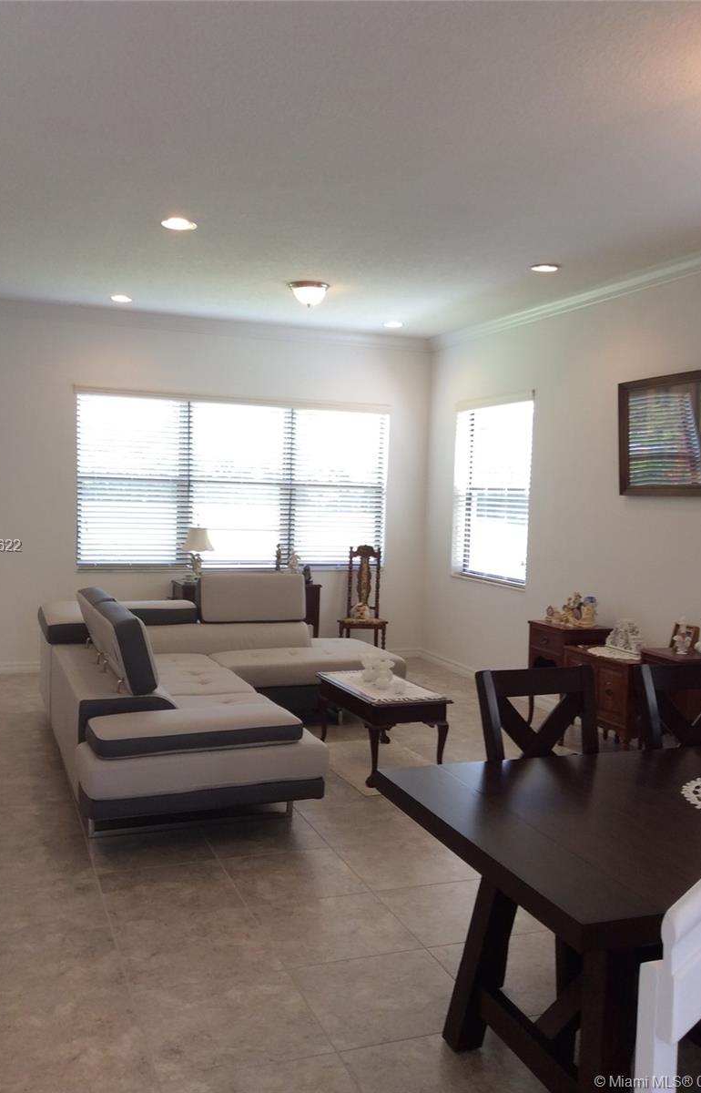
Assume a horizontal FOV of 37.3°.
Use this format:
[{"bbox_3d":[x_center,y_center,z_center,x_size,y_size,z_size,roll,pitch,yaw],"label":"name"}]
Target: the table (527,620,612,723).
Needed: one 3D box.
[{"bbox_3d":[1.391,0.861,6.643,0.325,0.725,0.460,0,4,-19],"label":"table"}]

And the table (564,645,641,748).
[{"bbox_3d":[1.575,0.922,6.078,0.370,0.600,0.660,0,4,-20],"label":"table"}]

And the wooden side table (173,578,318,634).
[{"bbox_3d":[-0.870,0.681,8.761,1.190,0.745,0.440,0,4,-19],"label":"wooden side table"}]

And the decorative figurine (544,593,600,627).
[{"bbox_3d":[1.416,0.403,6.619,0.170,0.185,0.310,0,4,-20],"label":"decorative figurine"}]

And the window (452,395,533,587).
[{"bbox_3d":[1.099,-0.429,8.085,0.100,1.430,1.250,0,4,-20],"label":"window"}]

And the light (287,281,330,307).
[{"bbox_3d":[-0.277,-1.643,6.762,0.280,0.150,0.280,1,4,0],"label":"light"}]

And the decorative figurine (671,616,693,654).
[{"bbox_3d":[1.780,0.475,5.576,0.105,0.195,0.100,0,4,-19],"label":"decorative figurine"}]

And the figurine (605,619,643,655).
[{"bbox_3d":[1.653,0.538,6.281,0.100,0.183,0.285,0,4,-19],"label":"figurine"}]

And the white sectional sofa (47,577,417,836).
[{"bbox_3d":[-0.628,0.750,6.330,2.295,0.900,3.150,0,4,-19],"label":"white sectional sofa"}]

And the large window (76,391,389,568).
[{"bbox_3d":[-0.924,-0.515,8.654,2.630,1.430,0.100,0,4,-20],"label":"large window"}]

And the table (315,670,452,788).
[{"bbox_3d":[0.171,1.014,5.899,0.470,0.455,0.960,0,4,-19],"label":"table"}]

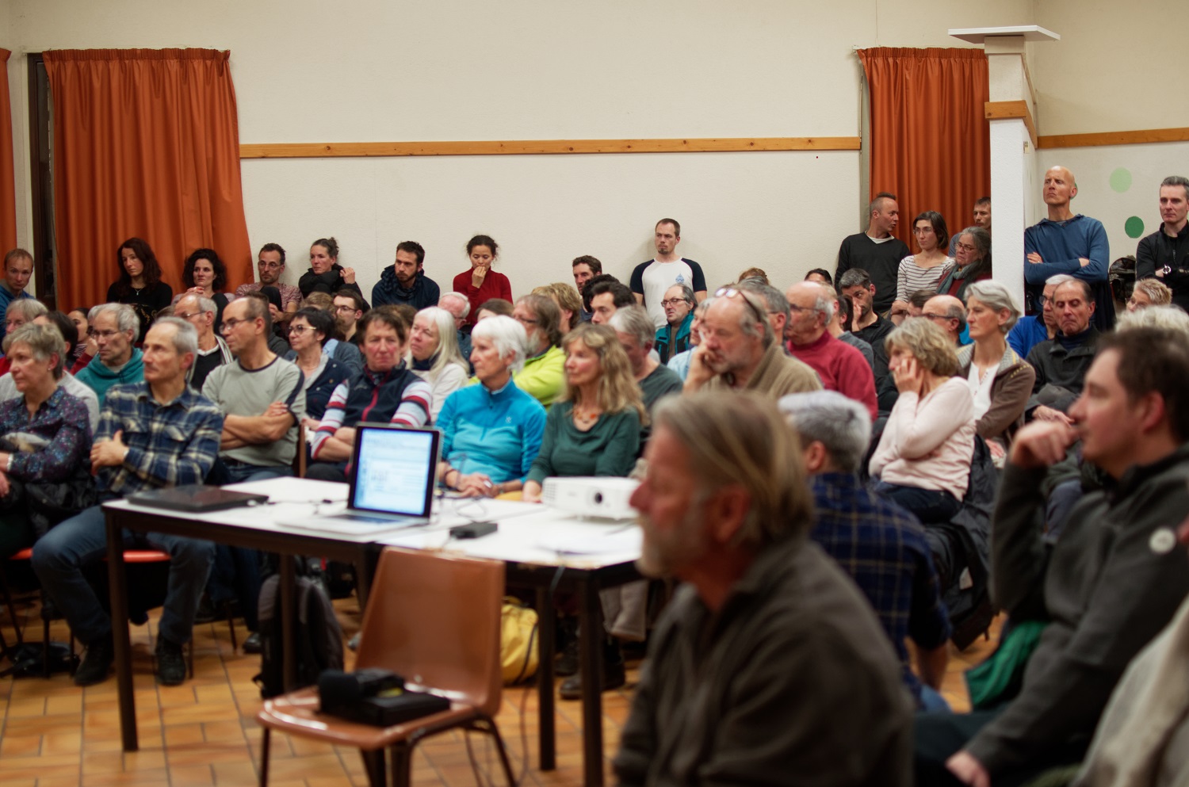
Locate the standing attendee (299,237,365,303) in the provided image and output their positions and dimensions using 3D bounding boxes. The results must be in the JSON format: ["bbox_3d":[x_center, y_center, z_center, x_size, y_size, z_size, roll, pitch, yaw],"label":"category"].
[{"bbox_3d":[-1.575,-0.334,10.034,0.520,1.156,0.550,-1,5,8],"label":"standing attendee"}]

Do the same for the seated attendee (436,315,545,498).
[{"bbox_3d":[-0.424,0.361,6.250,0.500,1.277,0.800,1,5,22],"label":"seated attendee"}]

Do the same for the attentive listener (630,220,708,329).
[{"bbox_3d":[0.474,-0.276,10.864,0.500,1.700,0.320,-1,5,5],"label":"attentive listener"}]

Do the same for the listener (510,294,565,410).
[{"bbox_3d":[-0.381,0.234,7.160,0.520,1.282,0.800,3,7,42],"label":"listener"}]

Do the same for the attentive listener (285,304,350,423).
[{"bbox_3d":[-1.349,0.242,7.634,0.500,1.234,0.800,1,6,30],"label":"attentive listener"}]

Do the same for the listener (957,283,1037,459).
[{"bbox_3d":[1.535,0.205,7.012,0.480,1.310,0.780,3,6,41],"label":"listener"}]

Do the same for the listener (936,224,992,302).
[{"bbox_3d":[2.082,-0.162,9.469,0.480,1.517,0.320,2,6,32],"label":"listener"}]

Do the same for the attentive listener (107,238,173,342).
[{"bbox_3d":[-2.724,-0.117,10.269,0.450,1.630,0.320,-2,5,-9],"label":"attentive listener"}]

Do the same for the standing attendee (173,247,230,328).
[{"bbox_3d":[-2.440,-0.328,10.470,0.500,1.109,0.750,0,5,6],"label":"standing attendee"}]

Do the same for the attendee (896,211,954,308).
[{"bbox_3d":[1.853,-0.212,9.573,0.460,1.609,0.320,1,6,28],"label":"attendee"}]

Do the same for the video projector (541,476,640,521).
[{"bbox_3d":[0.047,0.302,4.950,0.310,0.105,0.230,3,6,38],"label":"video projector"}]

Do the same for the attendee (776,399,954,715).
[{"bbox_3d":[0.474,0.565,3.678,0.520,1.180,0.750,-2,5,-10],"label":"attendee"}]

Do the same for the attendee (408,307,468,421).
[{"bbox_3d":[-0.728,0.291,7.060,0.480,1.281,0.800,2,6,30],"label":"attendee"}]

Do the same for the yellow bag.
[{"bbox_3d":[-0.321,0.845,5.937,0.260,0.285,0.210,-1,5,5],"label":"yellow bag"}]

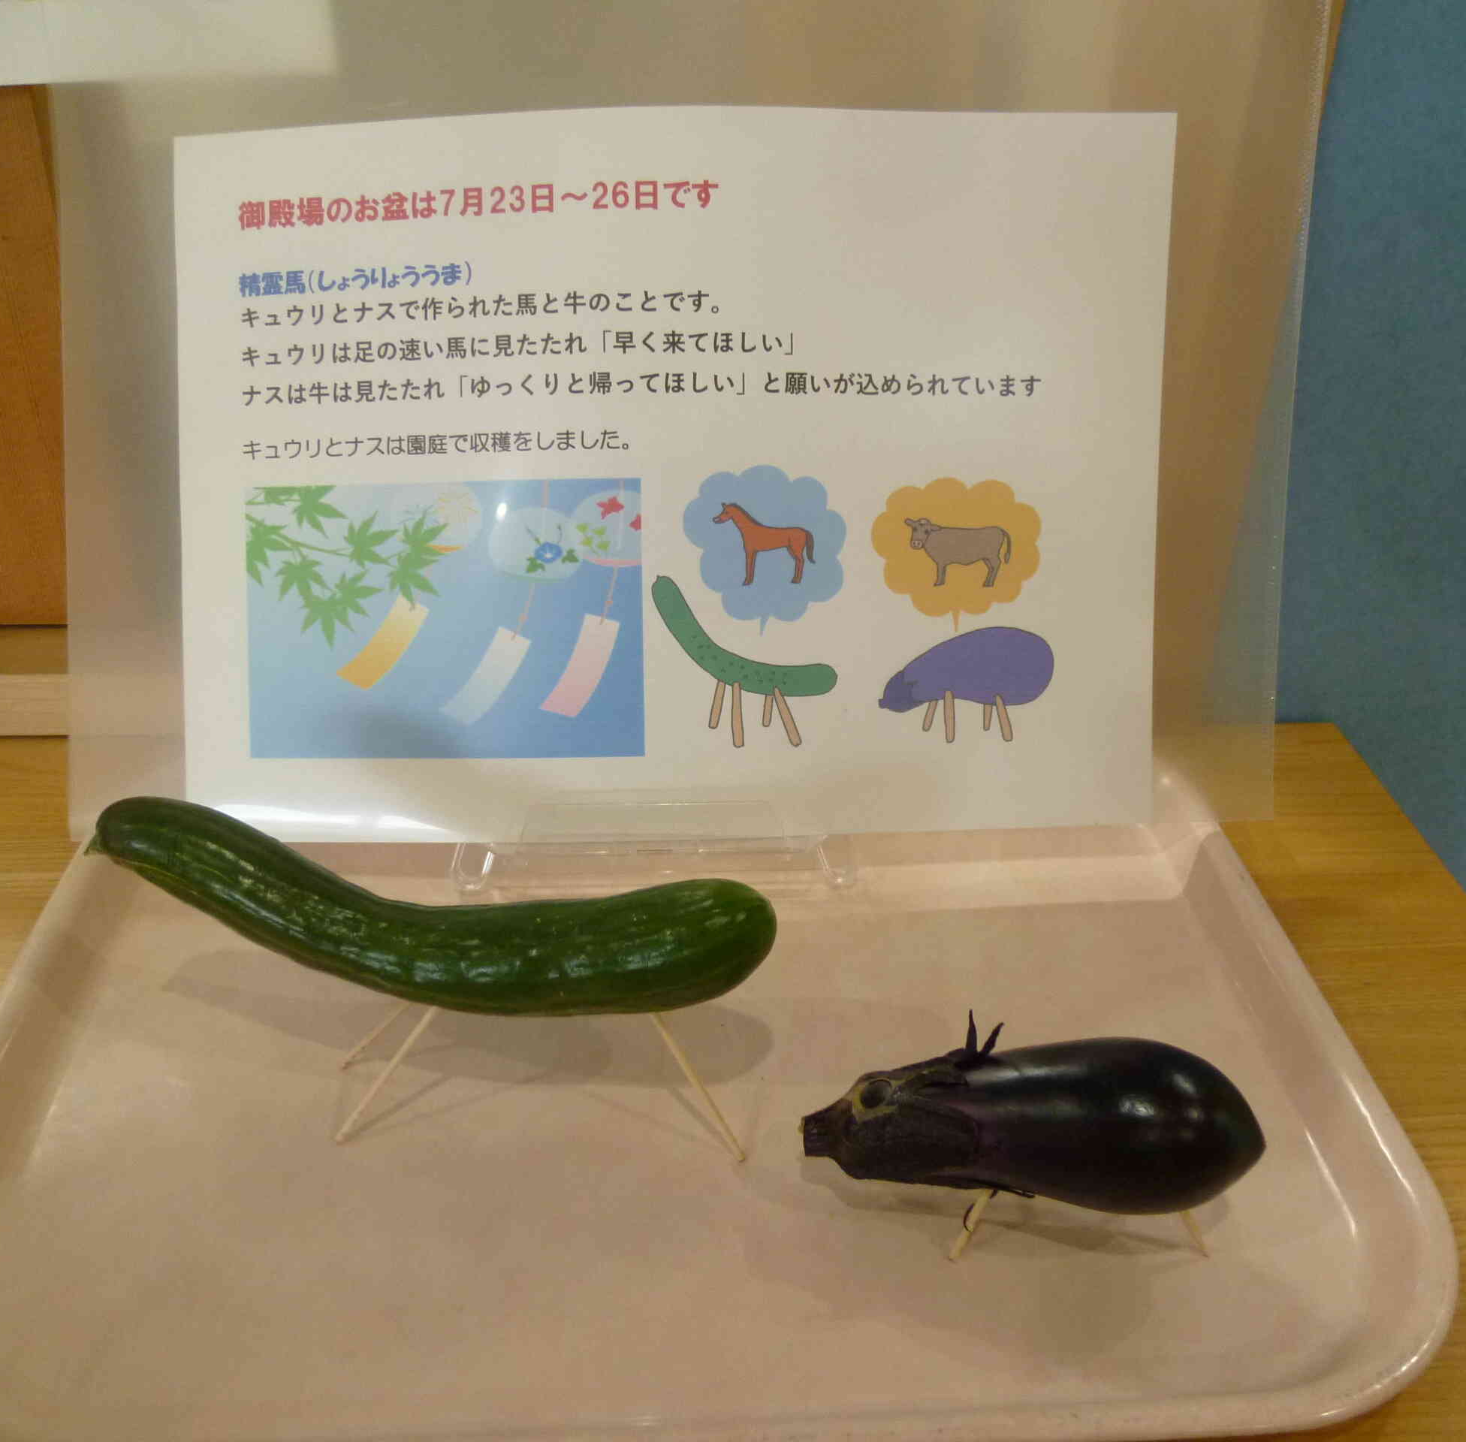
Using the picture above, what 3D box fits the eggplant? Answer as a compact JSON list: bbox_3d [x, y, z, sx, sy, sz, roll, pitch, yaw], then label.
[{"bbox_3d":[0.071,0.087,0.304,0.110,0.056,0.040,0,32,-1],"label":"eggplant"}]

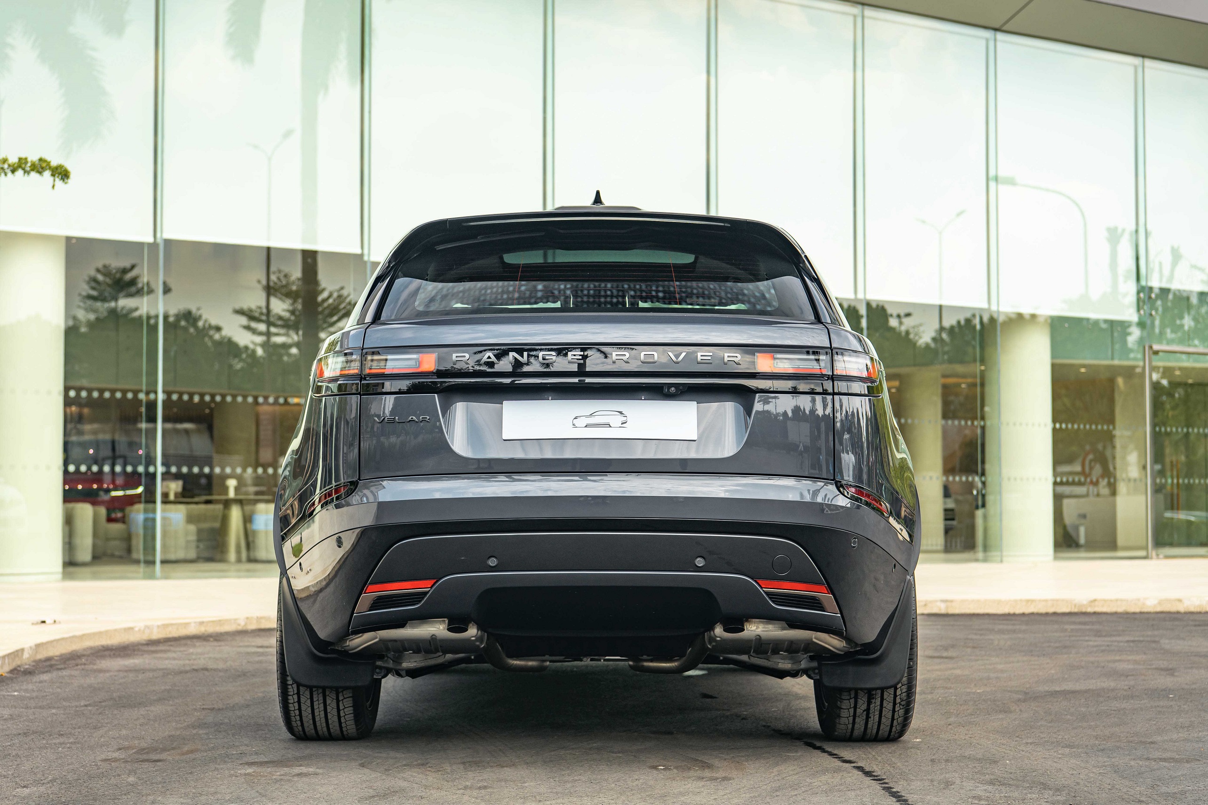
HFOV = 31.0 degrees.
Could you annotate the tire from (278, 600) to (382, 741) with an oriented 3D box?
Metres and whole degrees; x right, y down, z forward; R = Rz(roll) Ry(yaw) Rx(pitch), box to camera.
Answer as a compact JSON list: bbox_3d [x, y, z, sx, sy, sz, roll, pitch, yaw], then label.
[{"bbox_3d":[-0.848,0.661,6.776,0.260,0.765,0.765,0,-3,0],"label":"tire"}]

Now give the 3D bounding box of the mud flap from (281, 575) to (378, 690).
[{"bbox_3d":[-0.801,0.665,6.350,0.275,0.325,0.140,0,-3,-1],"label":"mud flap"}]

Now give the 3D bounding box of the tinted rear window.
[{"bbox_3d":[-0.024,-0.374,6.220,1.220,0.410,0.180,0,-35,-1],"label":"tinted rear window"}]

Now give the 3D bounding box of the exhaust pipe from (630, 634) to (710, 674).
[{"bbox_3d":[0.184,0.715,6.200,0.225,0.110,0.160,0,-3,-1],"label":"exhaust pipe"}]

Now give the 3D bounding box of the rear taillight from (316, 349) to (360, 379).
[{"bbox_3d":[-0.737,-0.105,6.060,0.145,0.074,0.190,-1,-3,10],"label":"rear taillight"}]

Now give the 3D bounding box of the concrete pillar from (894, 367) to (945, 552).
[{"bbox_3d":[4.487,0.805,31.000,0.650,2.600,0.650,0,-3,-1],"label":"concrete pillar"}]

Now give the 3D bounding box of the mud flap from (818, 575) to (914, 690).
[{"bbox_3d":[0.760,0.665,6.350,0.275,0.325,0.140,0,-3,-1],"label":"mud flap"}]

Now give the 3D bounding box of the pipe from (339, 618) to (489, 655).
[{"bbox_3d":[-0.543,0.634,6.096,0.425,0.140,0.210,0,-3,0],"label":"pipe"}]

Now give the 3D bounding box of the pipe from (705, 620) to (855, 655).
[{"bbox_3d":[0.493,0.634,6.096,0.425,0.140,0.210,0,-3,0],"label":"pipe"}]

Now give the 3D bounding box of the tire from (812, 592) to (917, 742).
[{"bbox_3d":[0.812,0.661,6.776,0.260,0.765,0.765,0,-3,0],"label":"tire"}]

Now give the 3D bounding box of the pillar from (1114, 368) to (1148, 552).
[{"bbox_3d":[7.869,0.858,32.500,0.520,2.680,0.520,0,-3,-1],"label":"pillar"}]

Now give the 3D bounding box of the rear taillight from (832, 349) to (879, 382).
[{"bbox_3d":[0.703,-0.102,6.103,0.160,0.082,0.290,0,-3,0],"label":"rear taillight"}]

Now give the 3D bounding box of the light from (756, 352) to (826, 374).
[{"bbox_3d":[0.512,-0.106,5.930,0.195,0.057,0.085,0,-3,-10],"label":"light"}]

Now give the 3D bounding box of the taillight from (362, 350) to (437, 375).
[{"bbox_3d":[-0.560,-0.103,5.973,0.202,0.070,0.085,0,-3,8],"label":"taillight"}]

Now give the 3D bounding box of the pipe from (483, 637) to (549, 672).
[{"bbox_3d":[-0.251,0.714,6.192,0.190,0.110,0.150,0,-3,0],"label":"pipe"}]

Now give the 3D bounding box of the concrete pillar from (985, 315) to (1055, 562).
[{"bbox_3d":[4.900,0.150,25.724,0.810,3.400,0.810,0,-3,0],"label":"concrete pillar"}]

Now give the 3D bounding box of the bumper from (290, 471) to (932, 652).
[{"bbox_3d":[-0.018,0.446,6.035,1.860,0.490,0.620,0,-3,0],"label":"bumper"}]

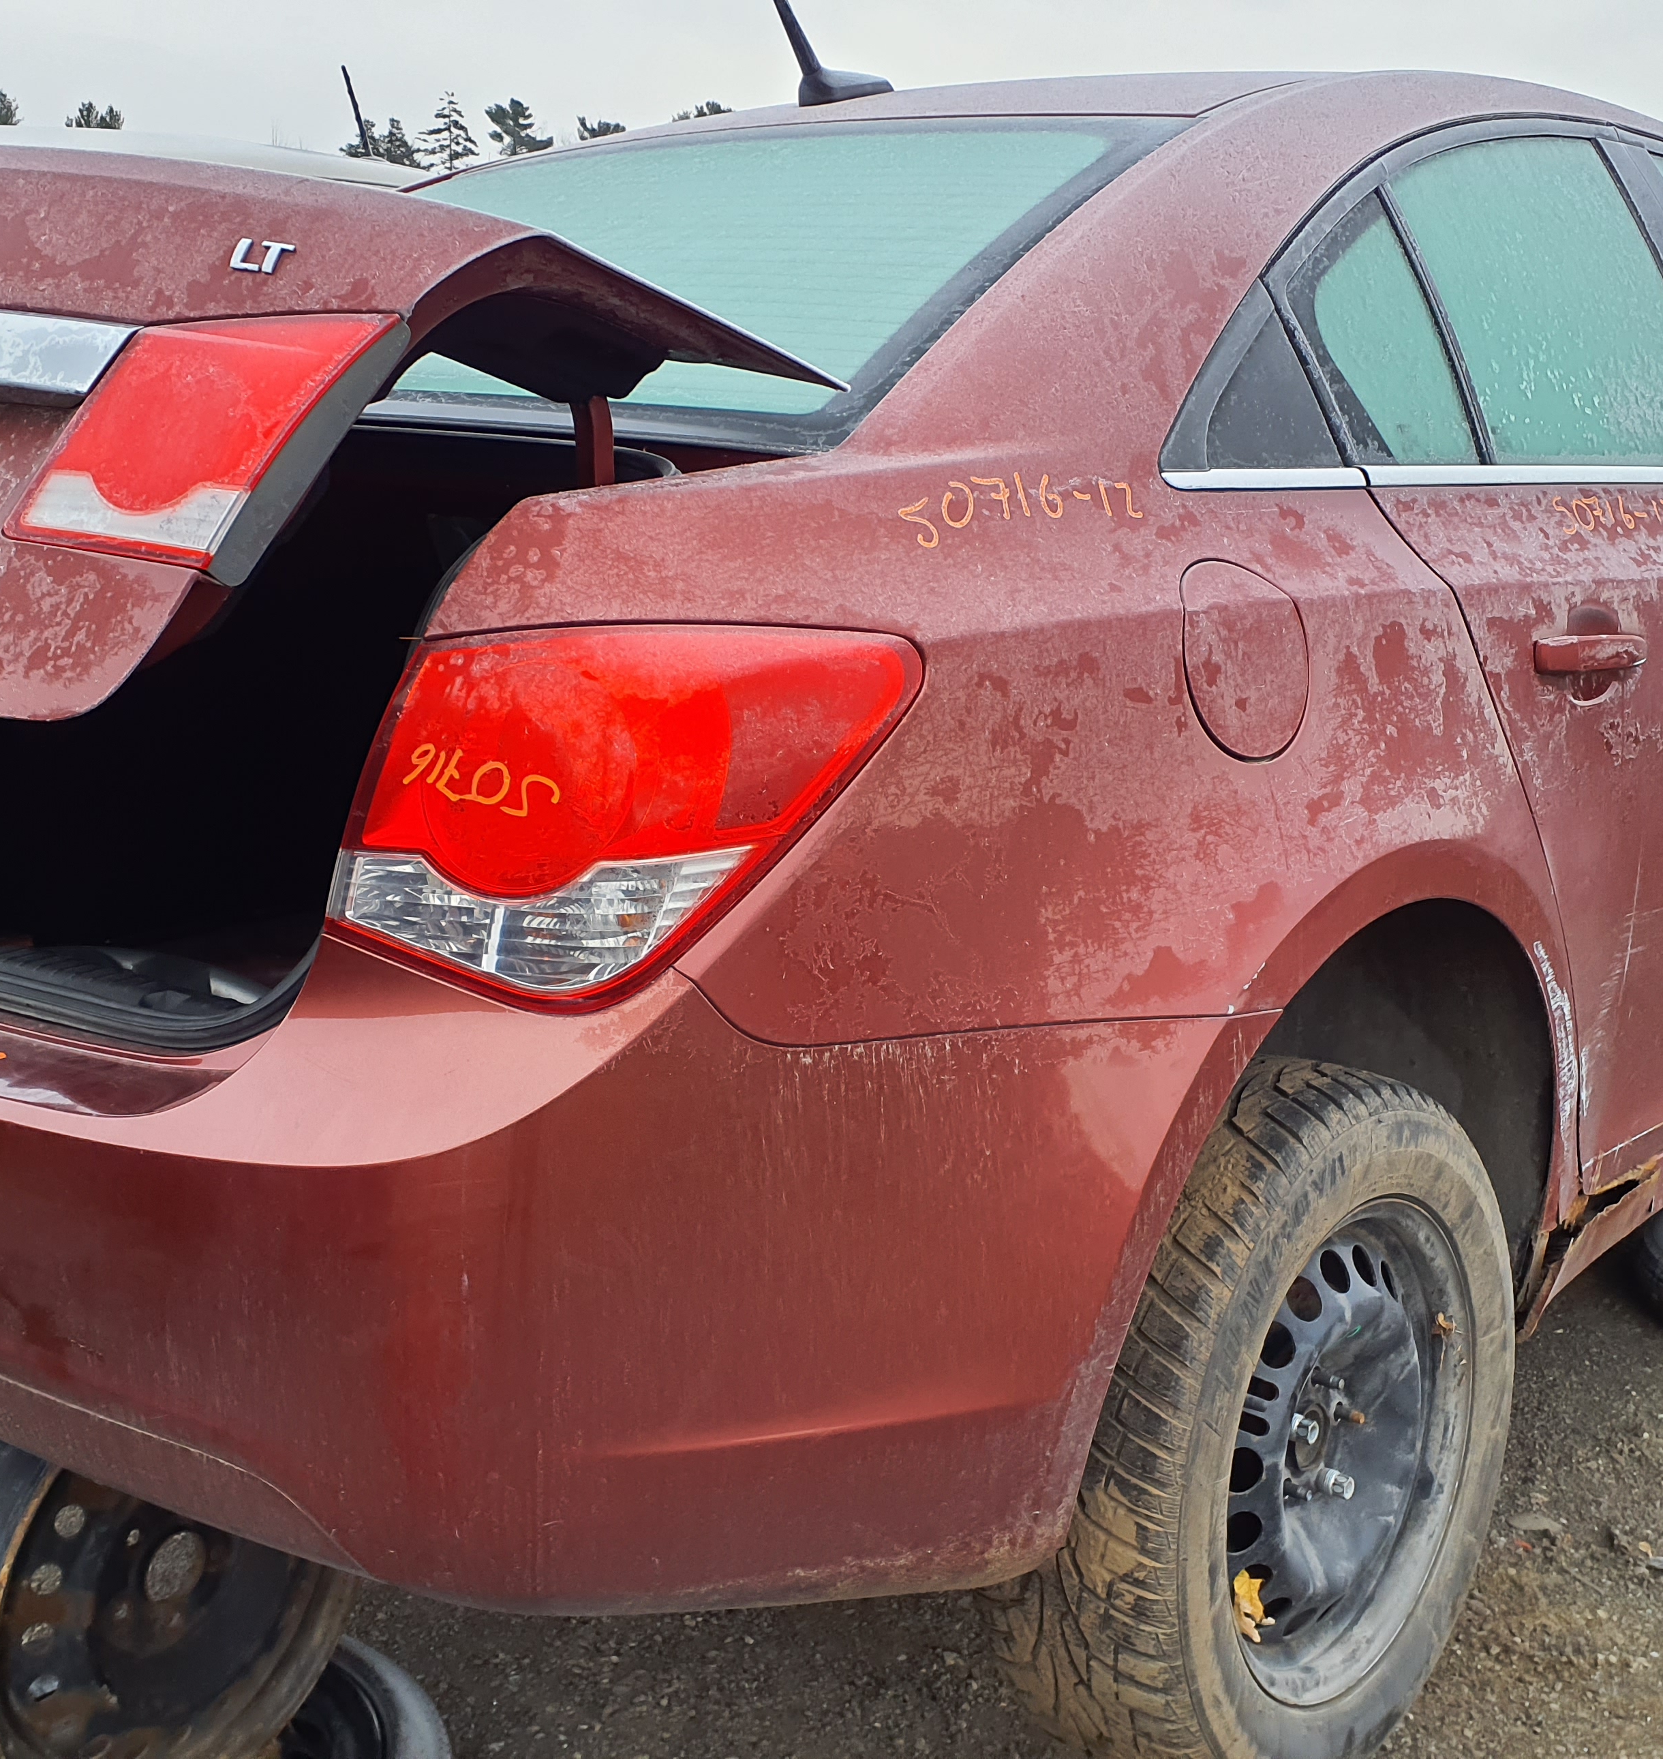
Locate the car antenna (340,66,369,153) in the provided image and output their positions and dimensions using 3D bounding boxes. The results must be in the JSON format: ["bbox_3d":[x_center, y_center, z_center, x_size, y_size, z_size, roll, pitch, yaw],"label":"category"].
[{"bbox_3d":[-1.093,-1.764,4.758,0.011,0.190,0.011,11,36,41],"label":"car antenna"}]

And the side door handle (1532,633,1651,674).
[{"bbox_3d":[0.698,-0.208,1.914,0.046,0.036,0.210,11,17,41],"label":"side door handle"}]

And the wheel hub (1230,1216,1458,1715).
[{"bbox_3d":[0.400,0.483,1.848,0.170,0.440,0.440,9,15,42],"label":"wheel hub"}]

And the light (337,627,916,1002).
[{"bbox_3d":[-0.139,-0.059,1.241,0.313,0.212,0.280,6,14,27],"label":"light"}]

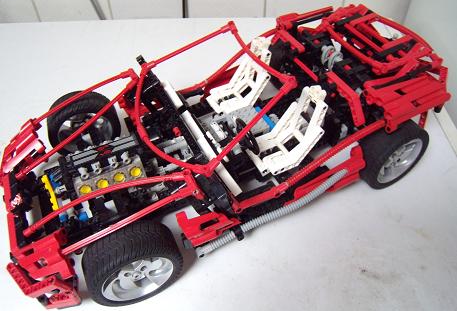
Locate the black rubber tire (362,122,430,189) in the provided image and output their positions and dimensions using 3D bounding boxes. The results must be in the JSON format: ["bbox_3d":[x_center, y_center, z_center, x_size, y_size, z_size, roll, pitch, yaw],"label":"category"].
[{"bbox_3d":[0.177,-0.003,0.407,0.082,0.082,0.039,-22,50,-18],"label":"black rubber tire"}]

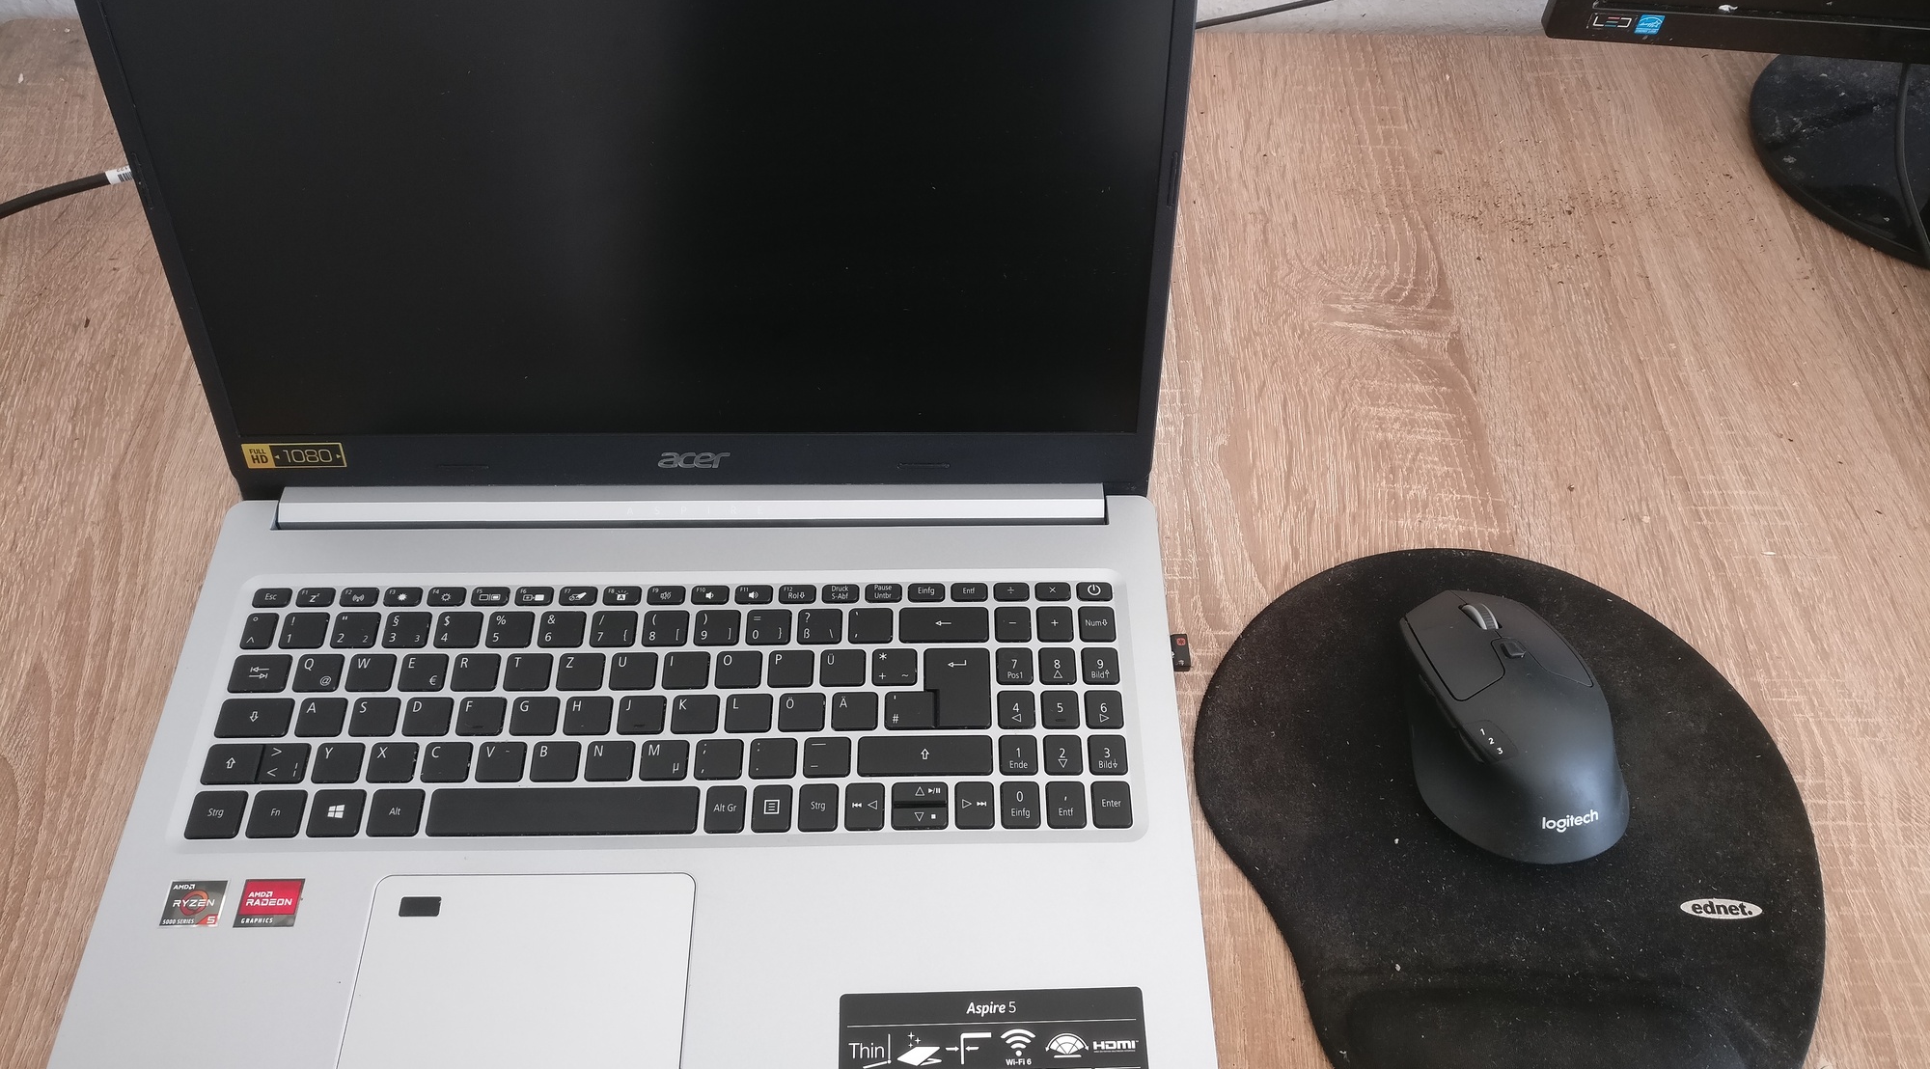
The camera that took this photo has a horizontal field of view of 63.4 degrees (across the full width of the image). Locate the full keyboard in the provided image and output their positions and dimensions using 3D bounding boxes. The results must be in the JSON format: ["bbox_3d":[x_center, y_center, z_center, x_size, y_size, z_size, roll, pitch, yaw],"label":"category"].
[{"bbox_3d":[-0.104,0.061,0.562,0.323,0.004,0.103,0,54,-1],"label":"full keyboard"}]

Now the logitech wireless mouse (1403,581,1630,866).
[{"bbox_3d":[0.196,0.062,0.557,0.074,0.045,0.113,-15,54,-12],"label":"logitech wireless mouse"}]

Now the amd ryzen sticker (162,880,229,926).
[{"bbox_3d":[-0.254,0.122,0.514,0.019,0.001,0.016,0,54,-1],"label":"amd ryzen sticker"}]

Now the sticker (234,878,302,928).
[{"bbox_3d":[-0.229,0.122,0.515,0.020,0.001,0.017,0,54,-1],"label":"sticker"}]

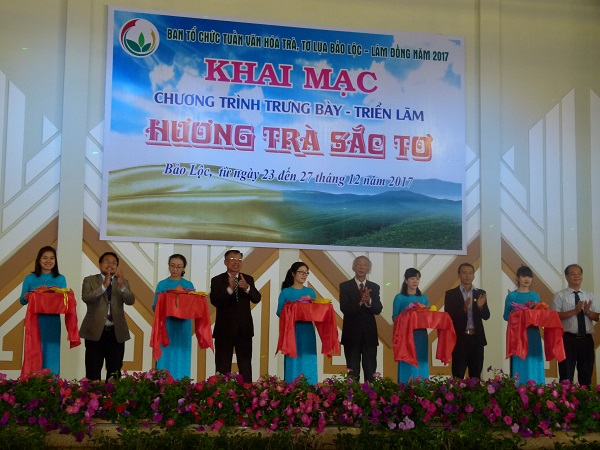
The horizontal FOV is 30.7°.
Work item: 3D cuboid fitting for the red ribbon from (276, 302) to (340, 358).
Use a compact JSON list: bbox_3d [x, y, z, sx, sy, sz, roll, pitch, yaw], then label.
[{"bbox_3d":[0.084,1.042,10.789,0.557,0.553,0.360,3,-8,-15],"label":"red ribbon"}]

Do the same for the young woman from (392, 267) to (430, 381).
[{"bbox_3d":[1.141,1.209,11.179,0.420,1.572,0.400,3,-7,-17],"label":"young woman"}]

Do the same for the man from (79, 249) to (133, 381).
[{"bbox_3d":[-1.914,1.075,10.669,0.520,1.633,0.420,2,-8,-8],"label":"man"}]

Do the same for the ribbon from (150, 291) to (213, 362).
[{"bbox_3d":[-1.142,0.983,10.522,0.549,0.684,0.360,3,-8,-15],"label":"ribbon"}]

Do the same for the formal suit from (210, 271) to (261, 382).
[{"bbox_3d":[-0.650,1.171,10.765,0.470,1.448,0.370,3,-7,-17],"label":"formal suit"}]

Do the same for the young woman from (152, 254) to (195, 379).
[{"bbox_3d":[-1.258,1.096,10.771,0.420,1.638,0.460,3,-8,-15],"label":"young woman"}]

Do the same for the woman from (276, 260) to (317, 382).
[{"bbox_3d":[-0.025,1.159,10.879,0.420,1.575,0.400,3,-7,-18],"label":"woman"}]

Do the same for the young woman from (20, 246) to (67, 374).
[{"bbox_3d":[-2.433,1.022,10.261,0.440,1.647,0.400,3,-7,-18],"label":"young woman"}]

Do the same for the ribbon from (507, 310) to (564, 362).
[{"bbox_3d":[2.448,1.149,11.305,0.524,0.549,0.360,2,-8,-10],"label":"ribbon"}]

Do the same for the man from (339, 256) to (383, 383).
[{"bbox_3d":[0.629,1.159,11.227,0.460,1.690,0.400,2,-8,-10],"label":"man"}]

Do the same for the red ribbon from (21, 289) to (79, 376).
[{"bbox_3d":[-2.320,1.005,10.085,0.530,0.818,0.380,3,-7,-17],"label":"red ribbon"}]

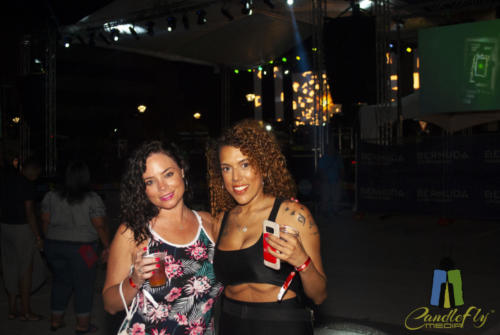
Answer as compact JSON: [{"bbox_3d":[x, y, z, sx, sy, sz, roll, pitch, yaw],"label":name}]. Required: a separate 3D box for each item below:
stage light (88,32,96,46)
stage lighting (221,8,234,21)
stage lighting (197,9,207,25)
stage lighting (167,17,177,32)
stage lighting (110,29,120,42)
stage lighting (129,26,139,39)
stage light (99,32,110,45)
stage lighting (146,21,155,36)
[{"bbox_3d":[-6.252,-5.069,26.500,0.330,0.550,0.360,0,1,9],"label":"stage light"},{"bbox_3d":[-0.620,-4.216,18.398,0.420,0.280,0.270,42,-17,-22],"label":"stage lighting"},{"bbox_3d":[-1.385,-4.313,19.071,0.300,0.380,0.380,0,27,2],"label":"stage lighting"},{"bbox_3d":[-2.341,-4.265,19.911,0.300,0.380,0.380,0,27,-1],"label":"stage lighting"},{"bbox_3d":[-4.371,-4.290,21.695,0.300,0.380,0.380,0,27,-6],"label":"stage lighting"},{"bbox_3d":[-3.680,-4.264,21.088,0.280,0.420,0.270,-47,25,-23],"label":"stage lighting"},{"bbox_3d":[-4.947,-4.376,22.700,0.220,0.230,0.470,1,-25,32],"label":"stage light"},{"bbox_3d":[-3.062,-4.278,20.544,0.280,0.420,0.320,0,34,-8],"label":"stage lighting"}]

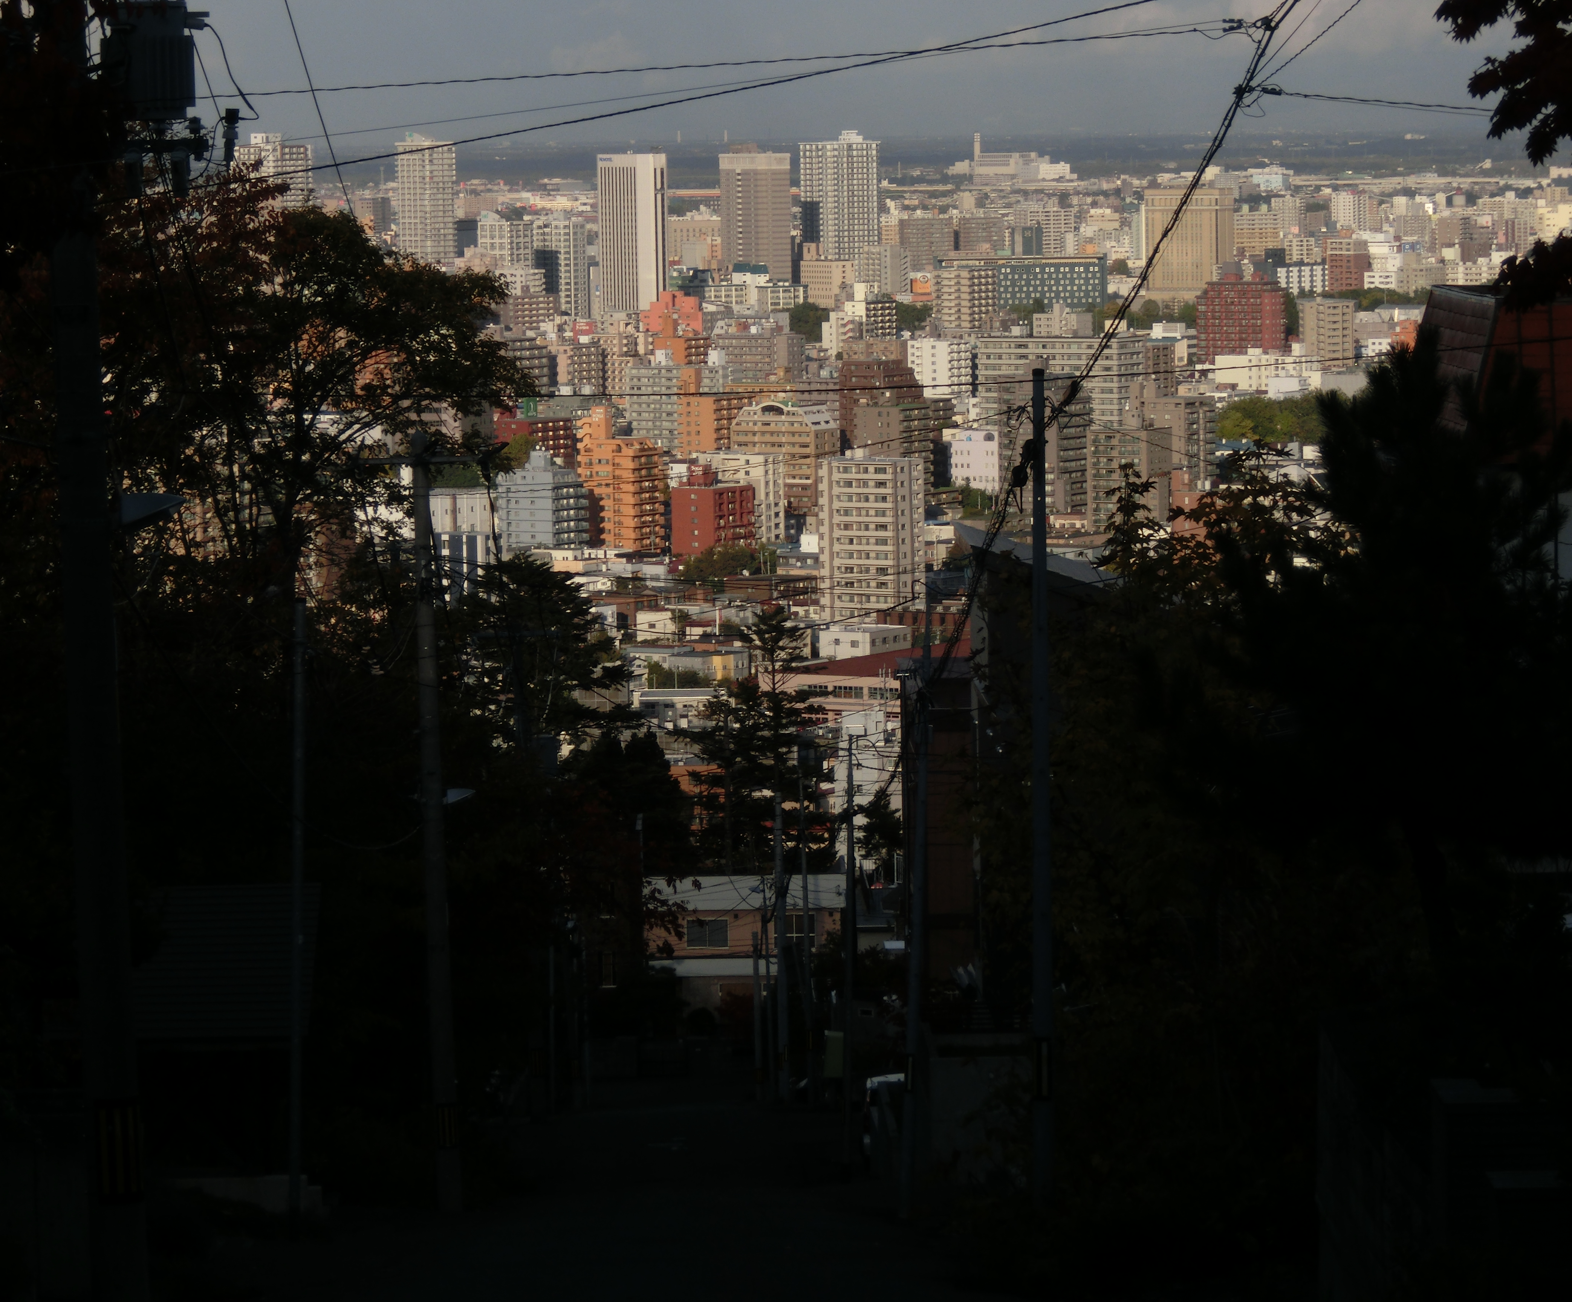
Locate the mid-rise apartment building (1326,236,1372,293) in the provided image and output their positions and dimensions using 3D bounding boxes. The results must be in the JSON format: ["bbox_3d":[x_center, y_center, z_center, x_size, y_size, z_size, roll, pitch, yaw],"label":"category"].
[{"bbox_3d":[285.025,-194.608,3139.285,15.500,31.780,16.000,2,6,28],"label":"mid-rise apartment building"}]

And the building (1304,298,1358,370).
[{"bbox_3d":[213.590,-124.325,2425.652,21.000,28.845,14.000,0,5,8],"label":"building"}]

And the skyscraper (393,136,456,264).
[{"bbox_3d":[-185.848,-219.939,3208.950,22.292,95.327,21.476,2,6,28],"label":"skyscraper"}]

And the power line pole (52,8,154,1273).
[{"bbox_3d":[-4.215,-1.567,36.815,0.360,11.066,0.360,-2,5,0],"label":"power line pole"}]

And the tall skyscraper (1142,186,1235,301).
[{"bbox_3d":[216.860,-214.972,3311.782,42.432,67.224,22.393,1,6,24],"label":"tall skyscraper"}]

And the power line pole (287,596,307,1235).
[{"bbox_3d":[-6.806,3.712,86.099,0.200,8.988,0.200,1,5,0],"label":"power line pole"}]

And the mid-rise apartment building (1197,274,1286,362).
[{"bbox_3d":[182.374,-131.991,2484.807,34.000,38.658,12.600,2,6,27],"label":"mid-rise apartment building"}]

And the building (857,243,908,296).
[{"bbox_3d":[51.111,-185.892,3124.016,16.186,39.362,19.146,2,6,30],"label":"building"}]

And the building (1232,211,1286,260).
[{"bbox_3d":[294.658,-258.748,3854.953,30.000,34.842,13.000,-1,5,3],"label":"building"}]

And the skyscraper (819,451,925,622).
[{"bbox_3d":[17.578,-21.849,1254.064,17.900,36.533,11.700,2,6,31],"label":"skyscraper"}]

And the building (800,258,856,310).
[{"bbox_3d":[23.470,-195.371,3288.160,28.500,27.873,19.000,0,5,8],"label":"building"}]

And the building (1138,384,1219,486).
[{"bbox_3d":[106.091,-56.683,1678.026,13.600,30.397,20.000,2,6,27],"label":"building"}]

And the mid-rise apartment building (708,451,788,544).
[{"bbox_3d":[-10.308,-38.954,1555.070,17.899,21.797,11.069,2,6,28],"label":"mid-rise apartment building"}]

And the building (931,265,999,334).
[{"bbox_3d":[71.529,-133.562,2466.377,16.000,39.783,25.000,2,6,27],"label":"building"}]

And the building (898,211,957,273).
[{"bbox_3d":[88.746,-252.941,3903.382,35.000,43.859,10.500,-3,5,-23],"label":"building"}]

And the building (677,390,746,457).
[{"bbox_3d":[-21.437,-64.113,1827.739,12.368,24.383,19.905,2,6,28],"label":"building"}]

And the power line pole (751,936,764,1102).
[{"bbox_3d":[-1.072,13.945,235.000,0.260,6.523,0.260,-1,5,0],"label":"power line pole"}]

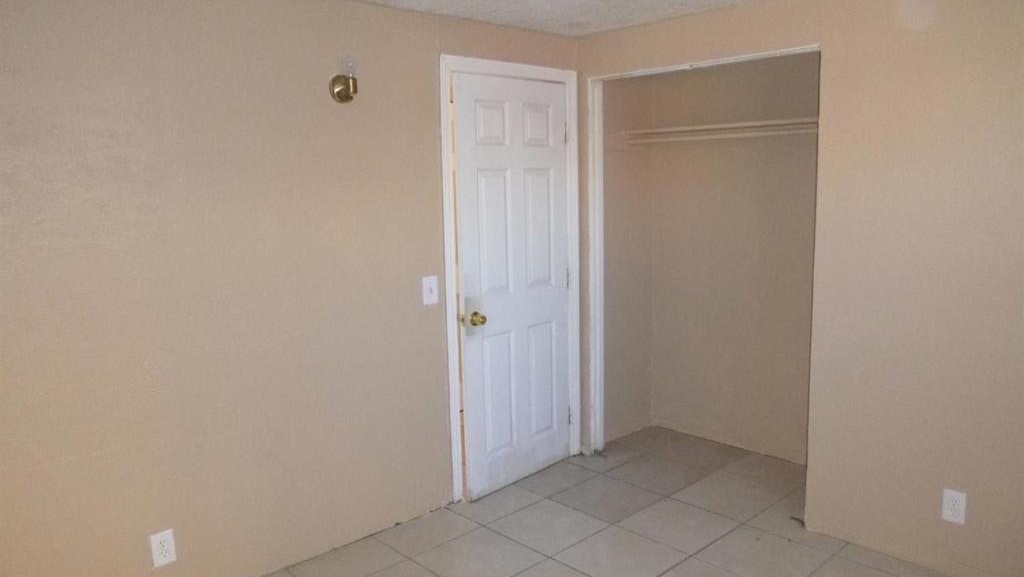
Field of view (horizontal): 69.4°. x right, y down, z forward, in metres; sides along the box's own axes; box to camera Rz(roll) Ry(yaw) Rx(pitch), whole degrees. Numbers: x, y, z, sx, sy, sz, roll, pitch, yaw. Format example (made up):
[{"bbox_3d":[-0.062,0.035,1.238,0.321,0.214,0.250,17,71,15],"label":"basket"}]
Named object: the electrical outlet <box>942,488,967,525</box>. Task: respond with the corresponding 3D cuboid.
[{"bbox_3d":[1.657,0.820,2.769,0.010,0.117,0.073,-9,11,-43],"label":"electrical outlet"}]

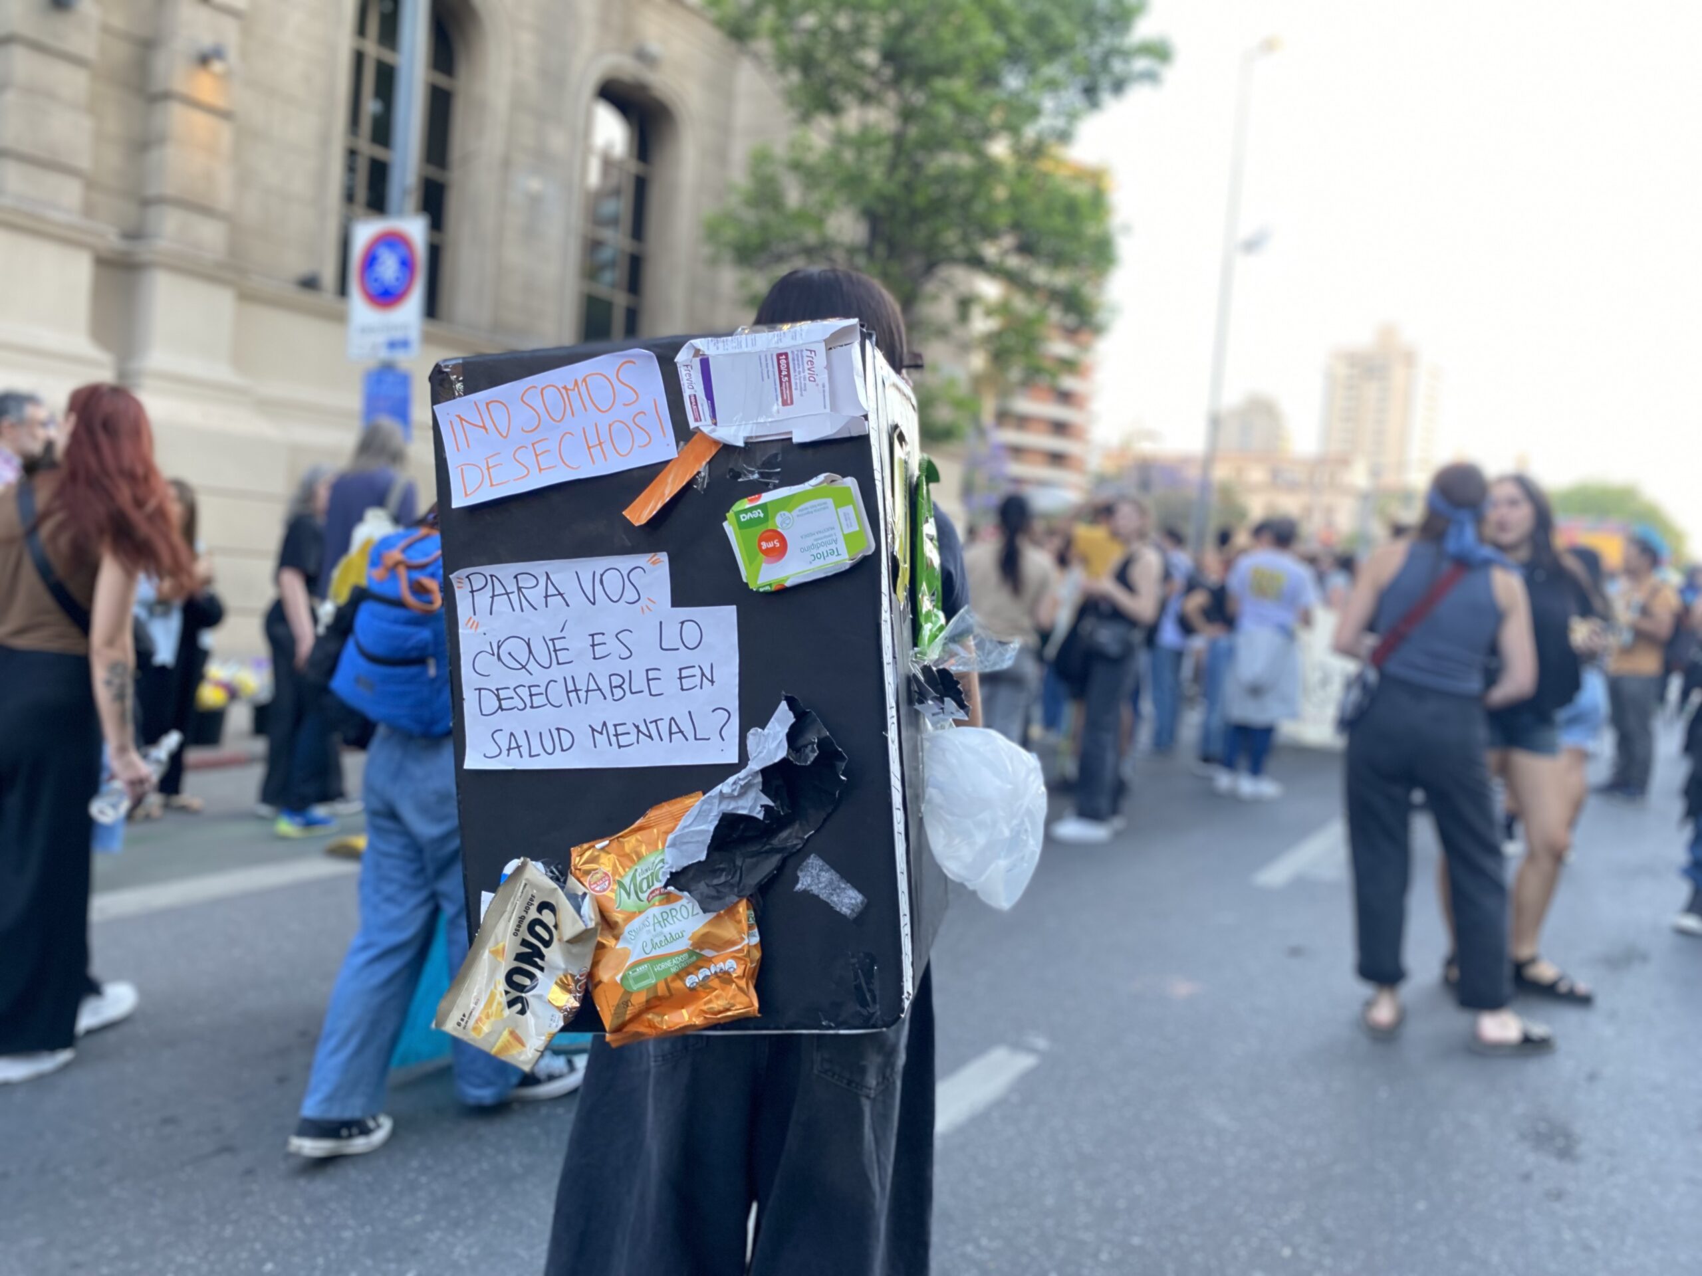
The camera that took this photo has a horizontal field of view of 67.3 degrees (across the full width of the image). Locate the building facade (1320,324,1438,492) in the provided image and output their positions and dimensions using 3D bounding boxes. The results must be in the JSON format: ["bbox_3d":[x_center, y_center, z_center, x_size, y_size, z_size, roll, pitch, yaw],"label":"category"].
[{"bbox_3d":[105.950,-36.972,261.793,20.000,53.642,17.000,5,4,27],"label":"building facade"}]

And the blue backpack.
[{"bbox_3d":[-0.960,-0.013,2.800,0.290,0.450,0.200,6,-2,37],"label":"blue backpack"}]

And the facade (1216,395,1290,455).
[{"bbox_3d":[80.698,-30.761,261.284,13.000,38.419,12.000,5,4,27],"label":"facade"}]

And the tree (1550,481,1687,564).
[{"bbox_3d":[44.818,-5.137,75.270,7.500,8.090,7.000,6,4,30],"label":"tree"}]

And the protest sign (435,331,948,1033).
[{"bbox_3d":[-0.137,0.039,1.299,0.398,0.611,0.345,-3,1,9],"label":"protest sign"}]

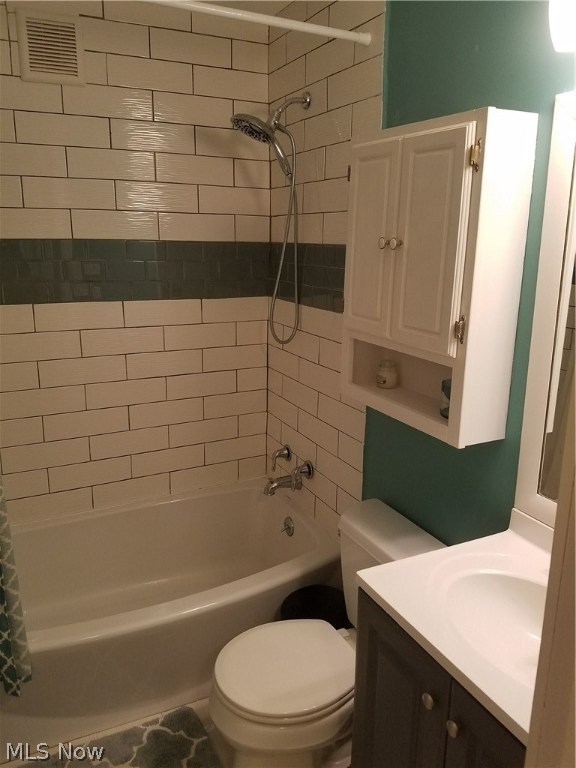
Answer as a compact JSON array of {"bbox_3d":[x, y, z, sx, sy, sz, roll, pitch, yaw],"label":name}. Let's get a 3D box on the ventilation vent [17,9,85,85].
[{"bbox_3d":[-0.779,-1.107,1.902,0.193,0.207,0.020,-7,16,-26],"label":"ventilation vent"}]

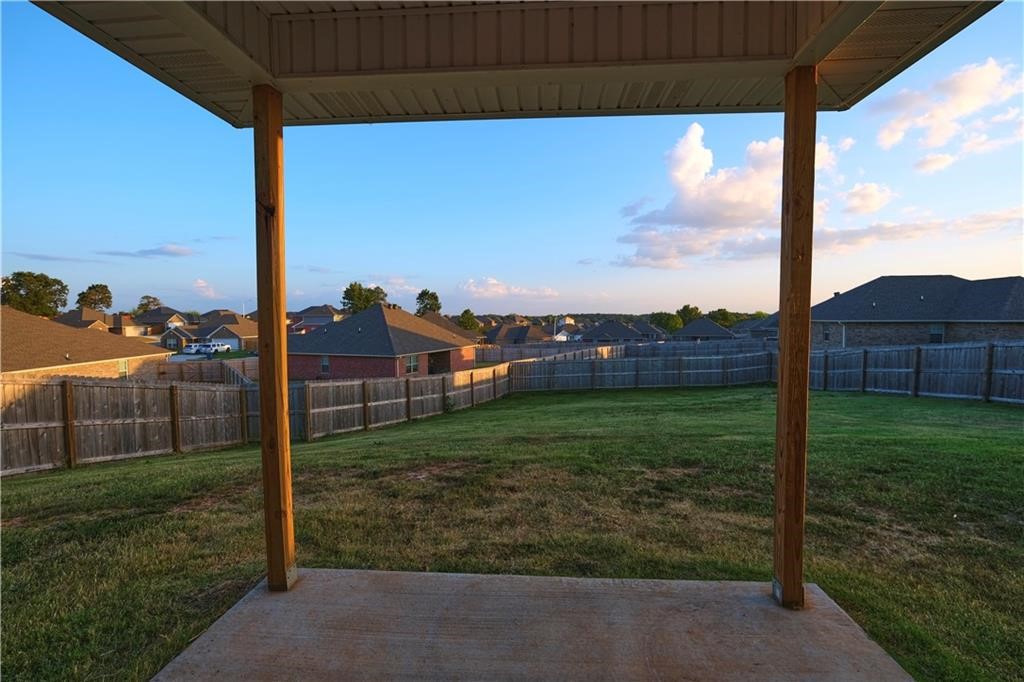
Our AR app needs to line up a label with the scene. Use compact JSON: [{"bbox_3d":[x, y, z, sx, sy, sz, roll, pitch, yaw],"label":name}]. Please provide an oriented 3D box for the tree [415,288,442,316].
[{"bbox_3d":[-23.885,-7.467,121.788,8.300,15.080,8.300,0,3,0],"label":"tree"}]

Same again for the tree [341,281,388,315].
[{"bbox_3d":[-40.532,-8.238,117.750,12.300,16.980,12.300,0,3,0],"label":"tree"}]

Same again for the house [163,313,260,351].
[{"bbox_3d":[-57.008,-2.097,85.987,15.000,7.300,15.000,0,3,0],"label":"house"}]

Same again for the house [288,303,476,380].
[{"bbox_3d":[-13.100,-0.209,44.034,14.200,7.000,15.800,1,3,21],"label":"house"}]

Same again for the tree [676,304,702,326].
[{"bbox_3d":[57.433,-5.472,137.893,8.600,12.660,8.600,0,3,0],"label":"tree"}]

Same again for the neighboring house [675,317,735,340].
[{"bbox_3d":[35.356,-1.335,80.031,10.800,5.500,12.500,1,3,19],"label":"neighboring house"}]

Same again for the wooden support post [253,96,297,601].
[{"bbox_3d":[-1.187,0.017,2.123,0.090,2.460,0.090,0,3,7],"label":"wooden support post"}]

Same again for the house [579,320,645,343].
[{"bbox_3d":[23.200,-1.497,101.033,14.500,6.700,13.500,0,3,0],"label":"house"}]

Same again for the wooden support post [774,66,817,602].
[{"bbox_3d":[1.308,0.015,1.981,0.090,2.460,0.090,0,3,3],"label":"wooden support post"}]

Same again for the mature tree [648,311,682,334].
[{"bbox_3d":[44.749,-4.384,123.938,9.800,8.800,9.600,1,3,19],"label":"mature tree"}]

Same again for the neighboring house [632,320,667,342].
[{"bbox_3d":[32.333,-2.200,105.018,12.000,6.000,13.000,1,3,19],"label":"neighboring house"}]

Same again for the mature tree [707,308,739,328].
[{"bbox_3d":[70.084,-5.066,141.915,10.500,11.490,10.500,0,3,0],"label":"mature tree"}]

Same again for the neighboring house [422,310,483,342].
[{"bbox_3d":[-12.603,-0.846,62.527,13.500,6.800,15.000,1,3,19],"label":"neighboring house"}]

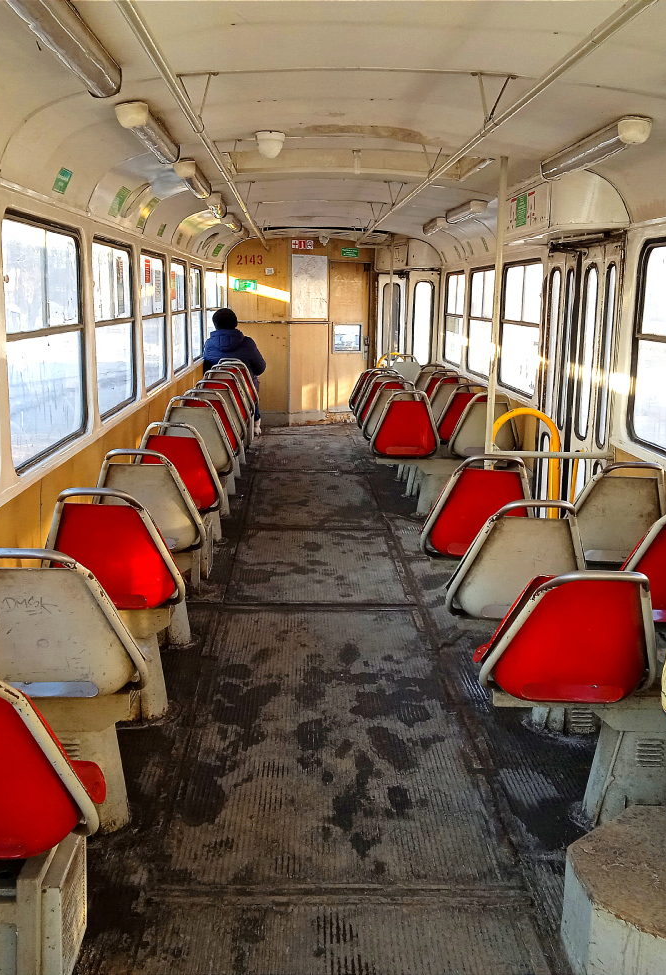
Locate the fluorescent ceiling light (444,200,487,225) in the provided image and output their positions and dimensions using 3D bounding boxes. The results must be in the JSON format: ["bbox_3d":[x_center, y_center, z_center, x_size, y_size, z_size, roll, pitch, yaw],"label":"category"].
[{"bbox_3d":[0.844,-1.748,6.712,0.115,0.092,1.000,1,10,-2],"label":"fluorescent ceiling light"}]

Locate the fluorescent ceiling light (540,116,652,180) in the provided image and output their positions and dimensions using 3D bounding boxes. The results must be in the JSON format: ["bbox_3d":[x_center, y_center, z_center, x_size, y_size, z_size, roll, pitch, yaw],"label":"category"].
[{"bbox_3d":[0.953,-1.234,3.906,0.115,0.092,1.030,1,10,-2],"label":"fluorescent ceiling light"}]

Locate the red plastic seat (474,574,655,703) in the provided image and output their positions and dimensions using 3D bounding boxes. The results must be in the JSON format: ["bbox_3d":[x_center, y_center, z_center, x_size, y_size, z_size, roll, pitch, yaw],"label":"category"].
[{"bbox_3d":[0.569,0.327,2.671,0.410,0.370,0.520,1,10,-2],"label":"red plastic seat"}]

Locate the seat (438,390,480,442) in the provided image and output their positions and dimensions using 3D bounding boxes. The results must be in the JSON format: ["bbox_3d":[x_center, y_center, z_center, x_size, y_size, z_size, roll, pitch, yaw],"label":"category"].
[{"bbox_3d":[0.962,-0.540,7.670,0.420,0.390,0.440,1,10,-2],"label":"seat"}]

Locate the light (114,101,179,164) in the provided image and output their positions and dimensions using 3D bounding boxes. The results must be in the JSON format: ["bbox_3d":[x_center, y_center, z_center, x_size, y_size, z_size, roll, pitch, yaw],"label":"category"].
[{"bbox_3d":[-0.629,-1.214,3.632,0.105,0.085,0.970,-7,11,-1],"label":"light"}]

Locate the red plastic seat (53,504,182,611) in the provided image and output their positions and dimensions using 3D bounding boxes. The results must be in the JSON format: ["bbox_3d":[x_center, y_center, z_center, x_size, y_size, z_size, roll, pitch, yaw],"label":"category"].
[{"bbox_3d":[-0.677,0.176,3.367,0.410,0.370,0.490,1,10,-2],"label":"red plastic seat"}]

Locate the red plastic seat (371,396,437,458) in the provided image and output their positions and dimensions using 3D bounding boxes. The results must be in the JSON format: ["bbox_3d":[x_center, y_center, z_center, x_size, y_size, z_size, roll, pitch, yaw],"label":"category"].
[{"bbox_3d":[0.464,-0.408,6.882,0.420,0.390,0.440,1,10,-2],"label":"red plastic seat"}]

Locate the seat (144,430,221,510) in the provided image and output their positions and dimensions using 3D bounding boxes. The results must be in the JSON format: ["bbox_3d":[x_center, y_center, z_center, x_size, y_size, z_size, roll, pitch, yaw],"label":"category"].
[{"bbox_3d":[-0.726,-0.101,4.876,0.410,0.370,0.490,1,10,-2],"label":"seat"}]

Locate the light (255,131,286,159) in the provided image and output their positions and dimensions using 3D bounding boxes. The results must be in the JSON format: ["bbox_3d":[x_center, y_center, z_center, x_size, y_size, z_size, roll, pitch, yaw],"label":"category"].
[{"bbox_3d":[-0.252,-1.380,4.234,0.127,0.110,0.127,1,10,-2],"label":"light"}]

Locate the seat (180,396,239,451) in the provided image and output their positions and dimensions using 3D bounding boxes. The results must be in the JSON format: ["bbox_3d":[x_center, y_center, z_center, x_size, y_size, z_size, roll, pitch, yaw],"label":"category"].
[{"bbox_3d":[-0.779,-0.397,6.488,0.410,0.370,0.490,1,10,-2],"label":"seat"}]

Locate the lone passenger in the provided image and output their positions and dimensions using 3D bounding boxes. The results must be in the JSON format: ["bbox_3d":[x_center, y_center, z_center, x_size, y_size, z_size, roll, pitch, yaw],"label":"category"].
[{"bbox_3d":[-0.951,-1.096,10.225,0.570,1.279,0.880,1,10,-2],"label":"lone passenger"}]

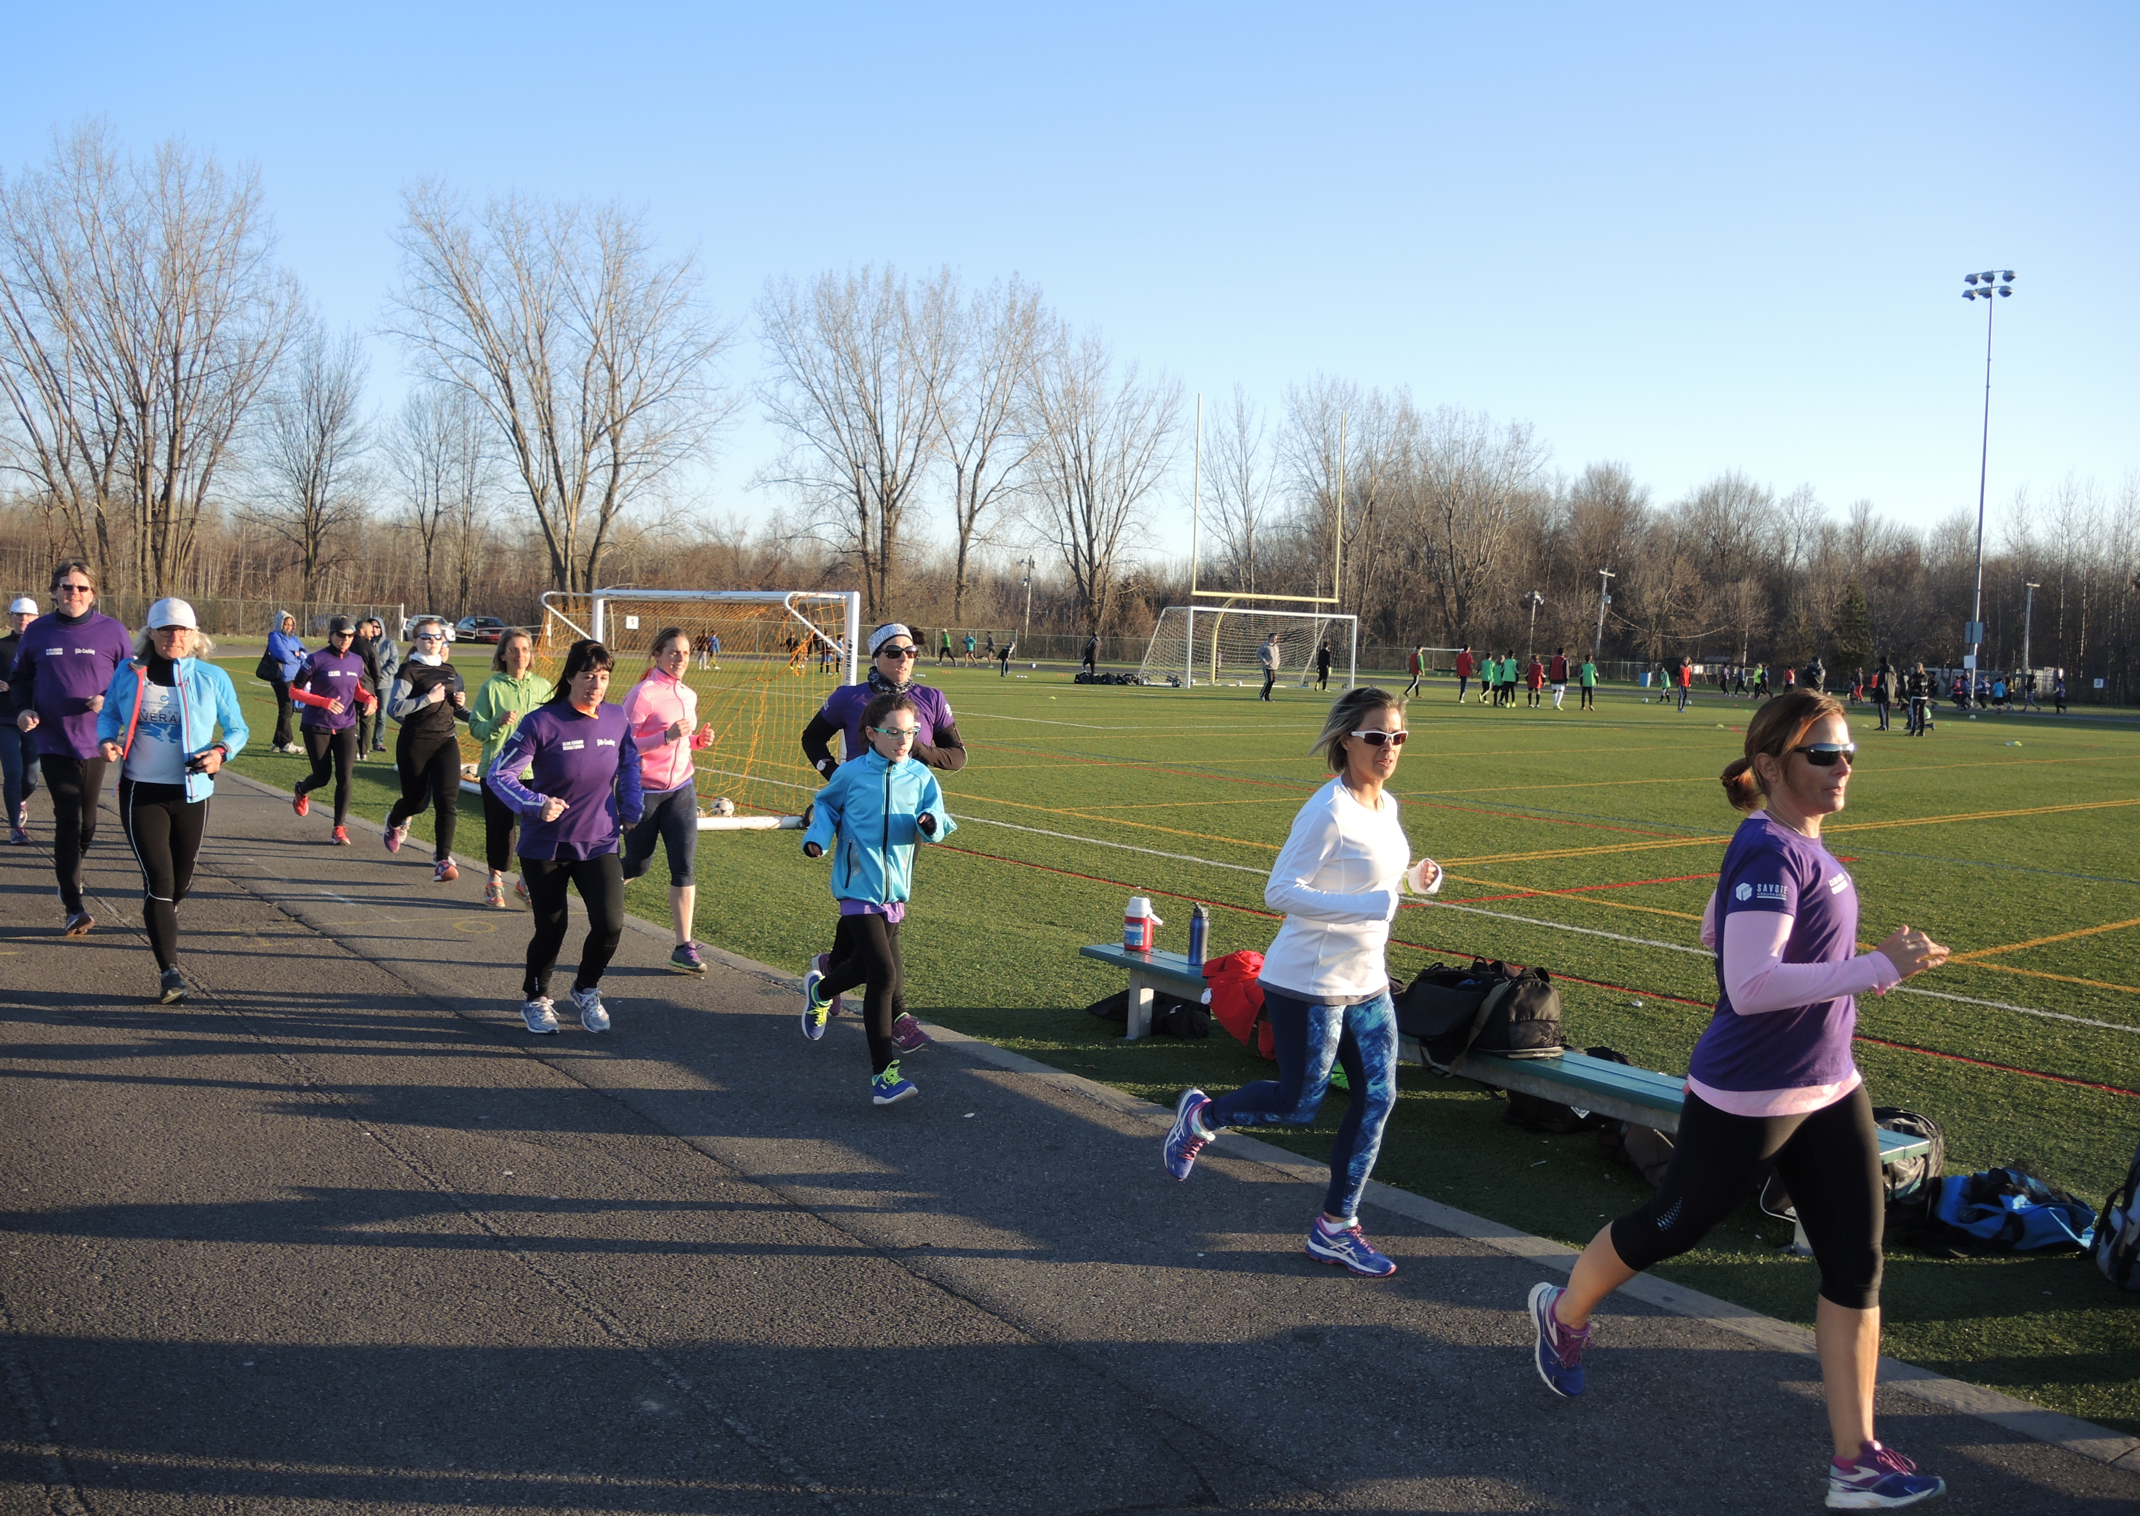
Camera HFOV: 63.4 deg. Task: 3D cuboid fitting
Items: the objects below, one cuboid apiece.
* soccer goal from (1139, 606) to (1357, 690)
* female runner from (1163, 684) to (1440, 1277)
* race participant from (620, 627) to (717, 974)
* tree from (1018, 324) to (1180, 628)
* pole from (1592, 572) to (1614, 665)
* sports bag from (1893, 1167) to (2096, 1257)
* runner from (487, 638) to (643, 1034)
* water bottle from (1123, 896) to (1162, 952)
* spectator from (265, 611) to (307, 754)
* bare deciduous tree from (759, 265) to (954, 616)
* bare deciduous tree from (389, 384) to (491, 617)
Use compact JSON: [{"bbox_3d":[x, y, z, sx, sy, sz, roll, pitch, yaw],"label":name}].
[{"bbox_3d":[5.931,-3.538,56.494,7.550,2.500,2.300,-1,5,-39],"label":"soccer goal"},{"bbox_3d":[0.668,0.601,5.063,0.500,1.650,0.900,-2,6,-44],"label":"female runner"},{"bbox_3d":[-2.078,0.196,8.971,0.500,1.700,0.760,-1,5,-38],"label":"race participant"},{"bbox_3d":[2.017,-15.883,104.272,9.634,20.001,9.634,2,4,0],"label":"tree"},{"bbox_3d":[31.794,-7.937,102.766,1.200,6.428,0.400,2,4,0],"label":"pole"},{"bbox_3d":[2.912,1.397,5.458,0.560,0.220,0.340,4,5,24],"label":"sports bag"},{"bbox_3d":[-2.085,0.320,7.161,0.580,1.609,0.520,-1,5,-34],"label":"runner"},{"bbox_3d":[0.333,0.744,7.823,0.175,0.240,0.130,2,4,2],"label":"water bottle"},{"bbox_3d":[-8.955,-0.861,19.769,0.420,1.614,0.500,4,5,28],"label":"spectator"},{"bbox_3d":[-12.836,-17.958,104.158,11.865,23.132,11.865,2,4,0],"label":"bare deciduous tree"},{"bbox_3d":[-35.048,-13.855,96.514,5.715,14.028,5.429,2,4,0],"label":"bare deciduous tree"}]

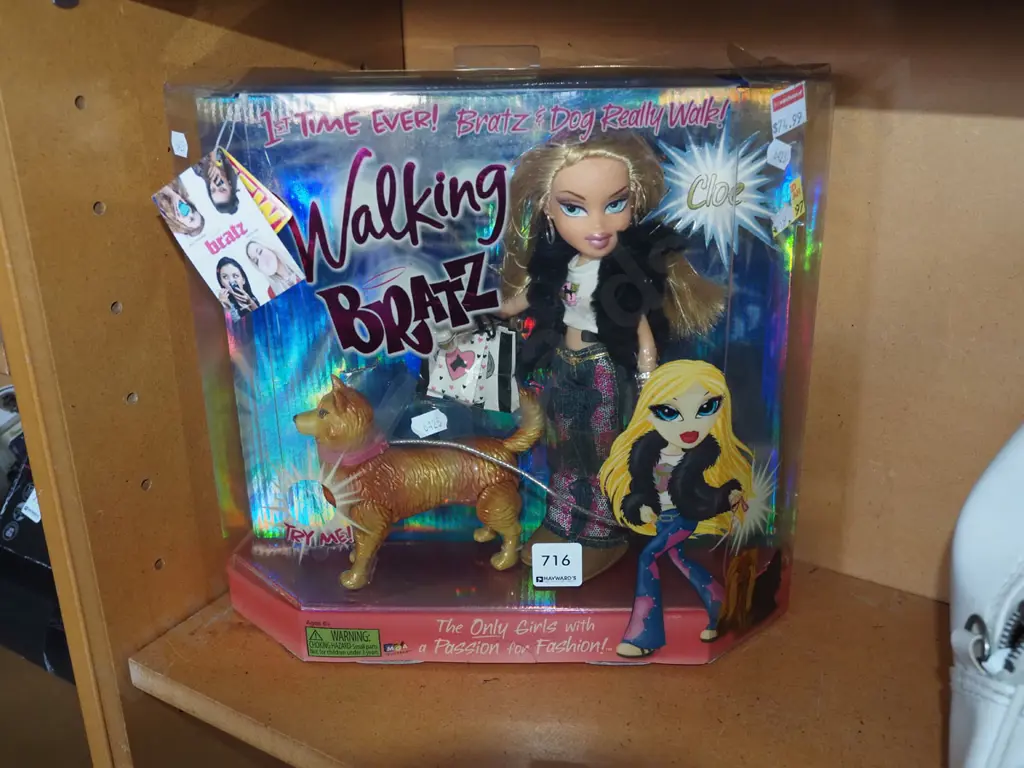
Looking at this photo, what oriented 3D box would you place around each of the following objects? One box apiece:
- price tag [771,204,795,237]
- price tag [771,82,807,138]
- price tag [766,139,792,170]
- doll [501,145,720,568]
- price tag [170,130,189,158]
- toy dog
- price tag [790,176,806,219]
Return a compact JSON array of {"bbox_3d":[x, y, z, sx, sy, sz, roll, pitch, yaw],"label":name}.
[{"bbox_3d":[0.138,-0.083,0.481,0.002,0.013,0.018,18,49,44],"label":"price tag"},{"bbox_3d":[0.136,-0.134,0.463,0.029,0.020,0.002,-31,33,-34],"label":"price tag"},{"bbox_3d":[0.132,-0.113,0.466,0.019,0.012,0.002,3,11,-45],"label":"price tag"},{"bbox_3d":[0.055,-0.011,0.535,0.124,0.253,0.059,2,19,8],"label":"doll"},{"bbox_3d":[-0.176,-0.126,0.498,0.018,0.013,0.002,22,29,40],"label":"price tag"},{"bbox_3d":[-0.052,0.050,0.560,0.143,0.125,0.046,-5,19,-12],"label":"toy dog"},{"bbox_3d":[0.147,-0.095,0.486,0.011,0.021,0.002,-37,36,-30],"label":"price tag"}]

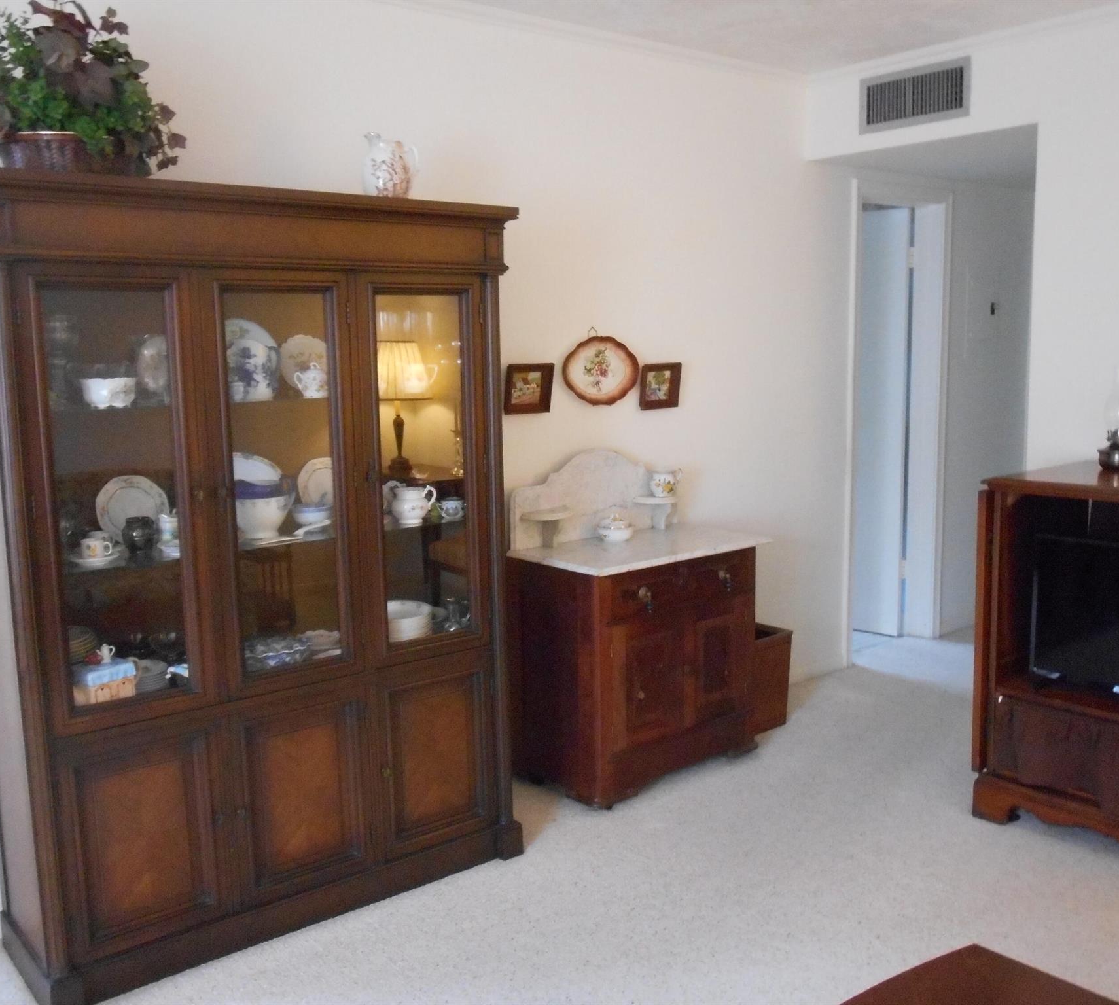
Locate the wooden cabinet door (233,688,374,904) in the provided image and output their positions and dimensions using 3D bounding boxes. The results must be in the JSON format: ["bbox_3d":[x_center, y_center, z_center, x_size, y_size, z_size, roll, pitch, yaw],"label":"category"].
[{"bbox_3d":[-0.631,0.716,2.787,0.370,0.487,0.027,-8,11,-38],"label":"wooden cabinet door"}]

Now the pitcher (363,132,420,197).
[{"bbox_3d":[-0.447,-0.876,2.982,0.157,0.200,0.123,-4,9,-21],"label":"pitcher"}]

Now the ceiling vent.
[{"bbox_3d":[1.260,-1.452,4.020,0.022,0.202,0.457,-8,11,-38],"label":"ceiling vent"}]

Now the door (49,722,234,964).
[{"bbox_3d":[-0.936,0.757,2.550,0.370,0.478,0.027,-8,11,-38],"label":"door"}]

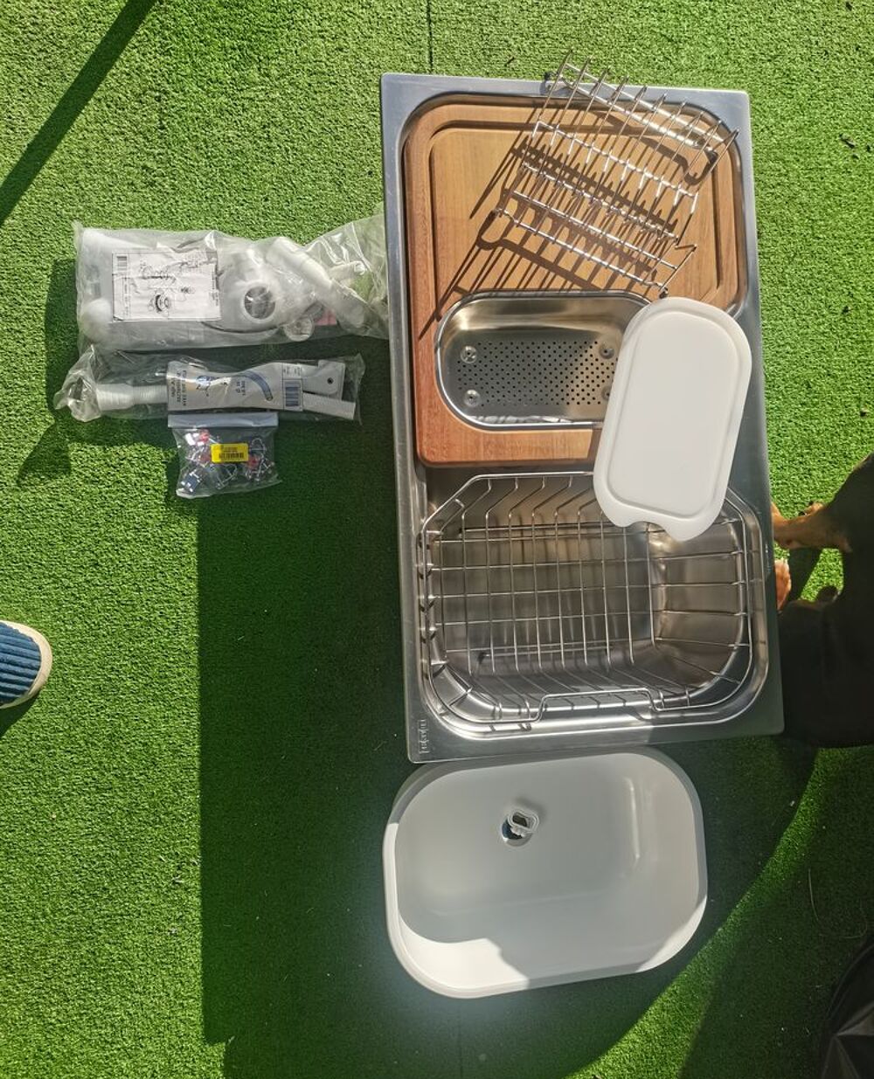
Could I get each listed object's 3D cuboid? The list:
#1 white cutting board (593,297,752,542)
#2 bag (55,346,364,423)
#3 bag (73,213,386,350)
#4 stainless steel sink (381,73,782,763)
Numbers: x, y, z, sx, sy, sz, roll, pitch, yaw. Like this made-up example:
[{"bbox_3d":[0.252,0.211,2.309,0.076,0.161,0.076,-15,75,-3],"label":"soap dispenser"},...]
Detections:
[{"bbox_3d":[0.306,-0.158,1.135,0.180,0.014,0.310,13,86,-9],"label":"white cutting board"},{"bbox_3d":[-0.308,-0.213,1.210,0.417,0.055,0.109,0,88,-10],"label":"bag"},{"bbox_3d":[-0.280,-0.365,1.218,0.428,0.065,0.204,-1,88,-10],"label":"bag"},{"bbox_3d":[0.179,-0.159,1.221,0.500,0.195,0.860,-2,88,-10],"label":"stainless steel sink"}]

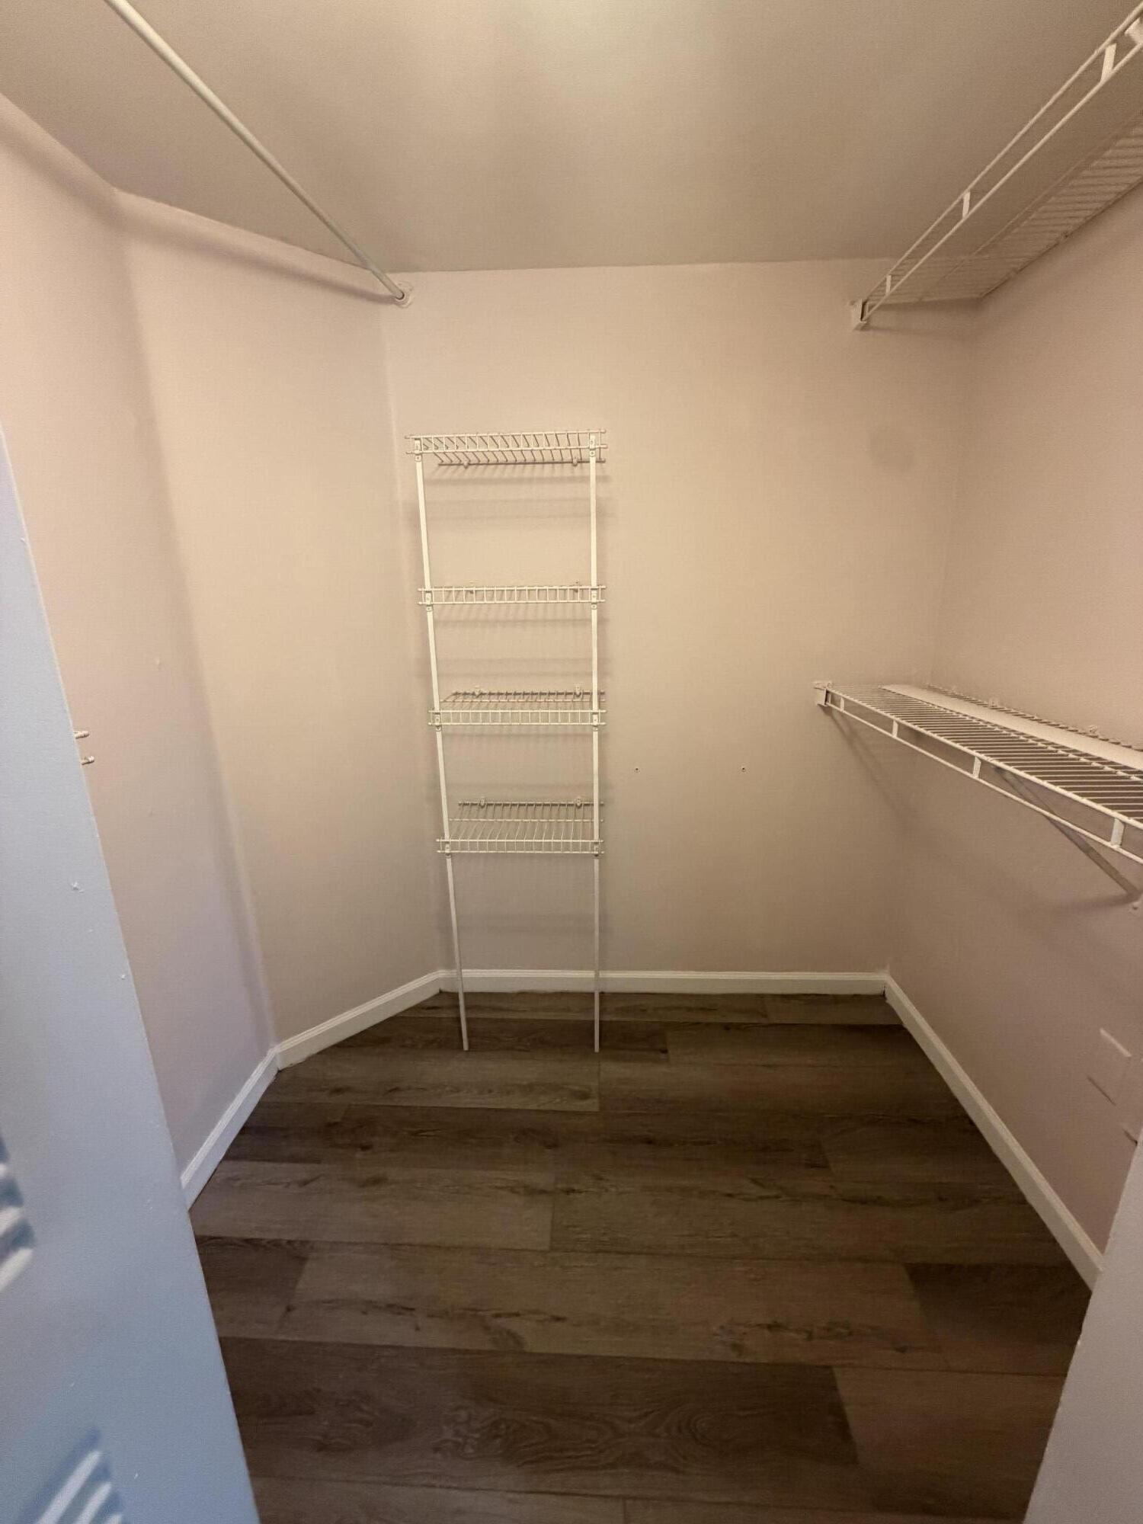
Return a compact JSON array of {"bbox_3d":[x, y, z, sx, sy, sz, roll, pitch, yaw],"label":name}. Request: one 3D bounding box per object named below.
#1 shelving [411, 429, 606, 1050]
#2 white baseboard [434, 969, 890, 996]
[{"bbox_3d":[-0.130,0.024,1.774,0.463,1.694,0.304,0,16,3],"label":"shelving"},{"bbox_3d":[0.304,0.755,2.121,1.532,0.084,0.016,0,16,2],"label":"white baseboard"}]

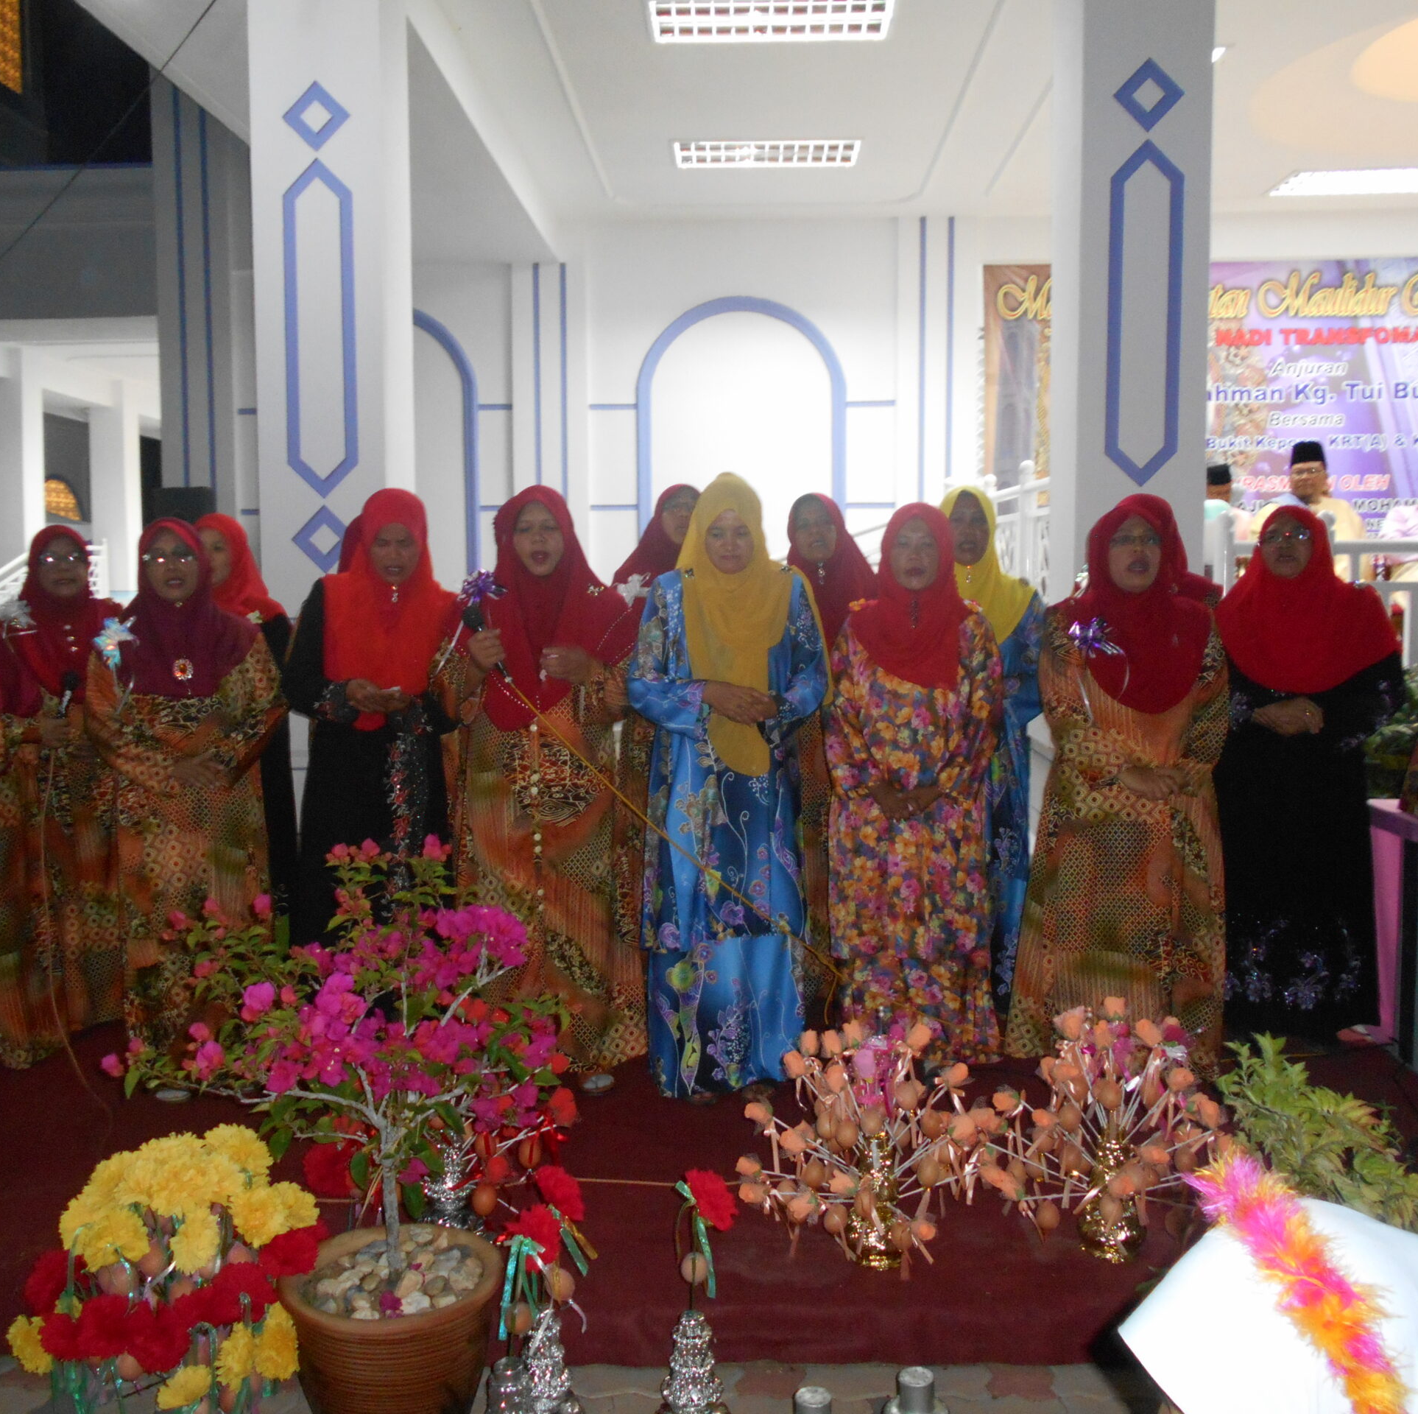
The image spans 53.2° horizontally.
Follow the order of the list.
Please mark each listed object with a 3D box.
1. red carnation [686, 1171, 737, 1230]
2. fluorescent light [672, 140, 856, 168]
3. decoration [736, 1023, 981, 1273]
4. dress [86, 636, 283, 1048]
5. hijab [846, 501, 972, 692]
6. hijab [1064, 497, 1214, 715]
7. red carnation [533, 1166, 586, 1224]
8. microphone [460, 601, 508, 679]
[{"bbox_3d":[0.002,0.748,2.143,0.075,0.093,0.075,0,5,0],"label":"red carnation"},{"bbox_3d":[0.389,-3.729,9.454,1.210,0.090,0.610,0,5,2],"label":"fluorescent light"},{"bbox_3d":[0.295,0.842,2.740,0.470,0.460,0.440,0,5,0],"label":"decoration"},{"bbox_3d":[-1.372,0.375,3.700,0.500,1.180,0.340,-2,5,-18],"label":"dress"},{"bbox_3d":[0.550,-0.296,3.844,0.330,0.482,0.310,1,5,8],"label":"hijab"},{"bbox_3d":[1.154,-0.269,3.807,0.388,0.561,0.330,1,5,8],"label":"hijab"},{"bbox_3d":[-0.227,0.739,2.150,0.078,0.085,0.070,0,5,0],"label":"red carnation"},{"bbox_3d":[-0.551,-0.163,3.520,0.055,0.220,0.055,-27,-14,-7],"label":"microphone"}]

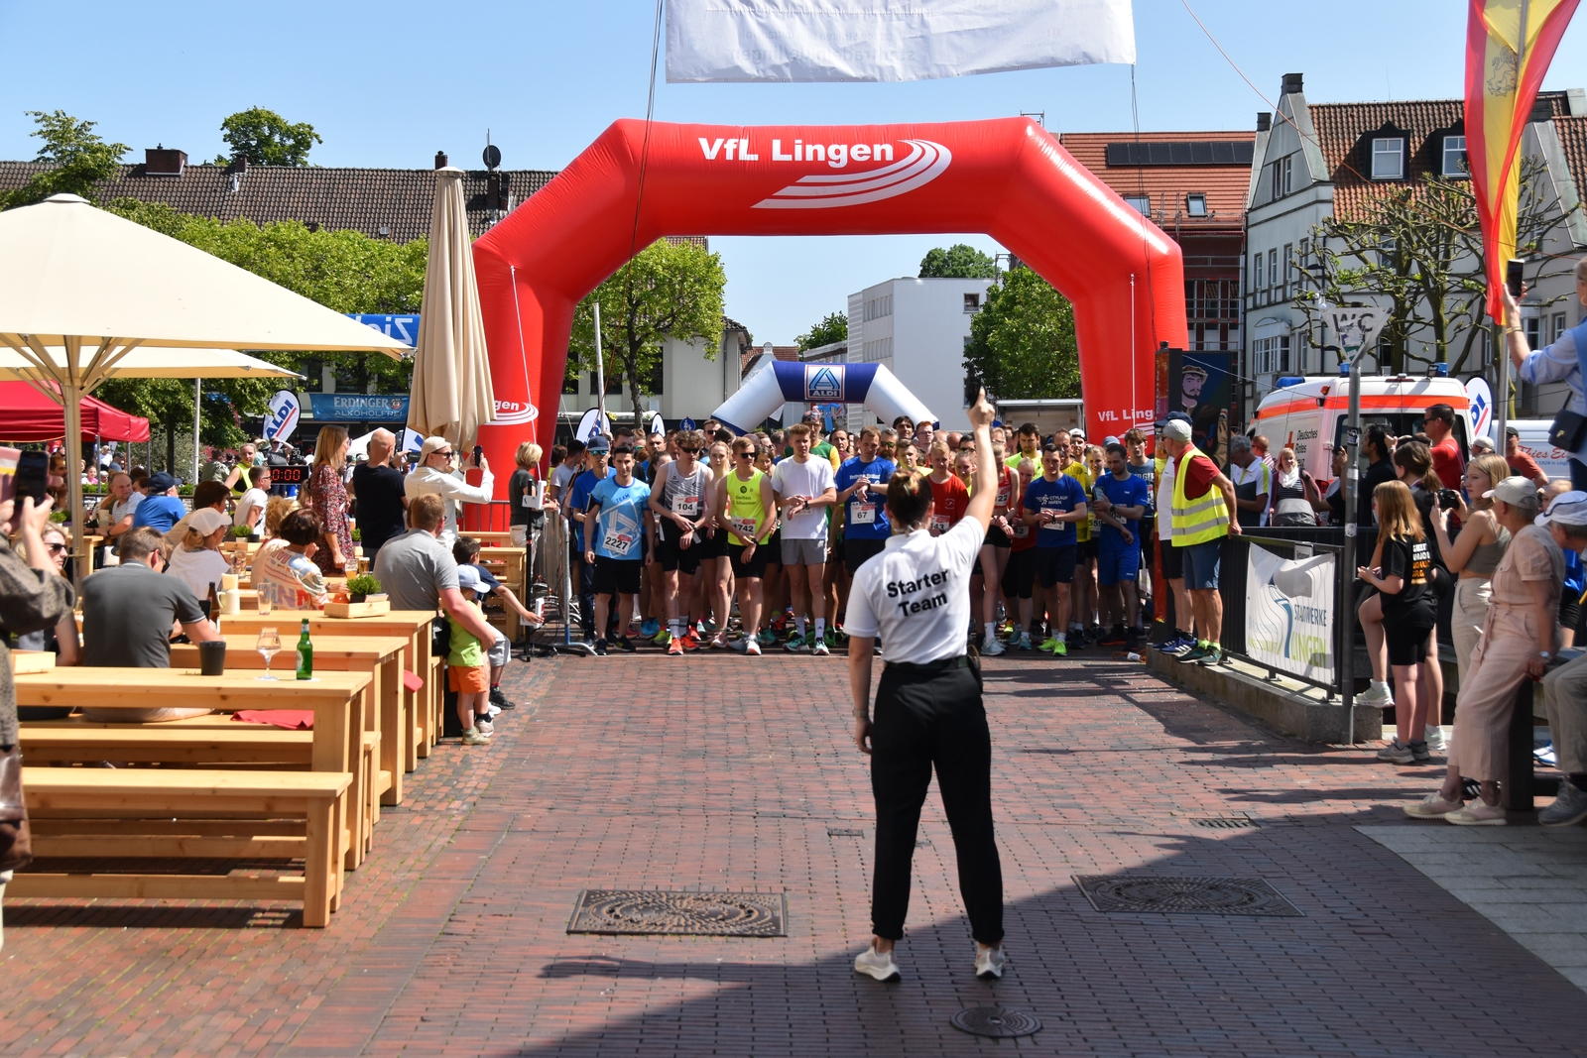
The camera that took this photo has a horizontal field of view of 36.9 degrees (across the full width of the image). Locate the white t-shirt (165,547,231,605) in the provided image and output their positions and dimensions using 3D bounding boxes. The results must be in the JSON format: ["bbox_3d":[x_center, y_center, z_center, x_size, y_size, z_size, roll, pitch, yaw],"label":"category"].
[{"bbox_3d":[-3.286,0.357,13.129,0.390,0.550,0.290,1,3,20],"label":"white t-shirt"}]

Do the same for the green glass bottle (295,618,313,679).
[{"bbox_3d":[-1.950,0.482,9.500,0.064,0.241,0.064,0,2,0],"label":"green glass bottle"}]

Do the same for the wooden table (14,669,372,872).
[{"bbox_3d":[-2.770,0.965,9.520,2.050,0.730,0.700,2,2,-1],"label":"wooden table"}]

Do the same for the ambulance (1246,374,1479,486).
[{"bbox_3d":[8.330,-1.020,35.500,2.000,2.620,5.600,0,2,-1],"label":"ambulance"}]

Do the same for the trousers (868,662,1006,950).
[{"bbox_3d":[0.460,0.862,7.646,0.430,0.930,0.290,0,3,3],"label":"trousers"}]

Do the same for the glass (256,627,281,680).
[{"bbox_3d":[-2.019,0.473,9.150,0.094,0.195,0.094,0,3,0],"label":"glass"}]

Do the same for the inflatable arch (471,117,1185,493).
[{"bbox_3d":[0.319,-1.490,22.256,6.850,4.600,1.100,0,3,0],"label":"inflatable arch"}]

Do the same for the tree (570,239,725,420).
[{"bbox_3d":[-3.624,-3.680,55.000,4.300,6.290,4.200,0,2,0],"label":"tree"}]

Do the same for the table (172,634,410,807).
[{"bbox_3d":[-2.840,0.880,10.830,2.050,0.730,0.700,1,2,0],"label":"table"}]

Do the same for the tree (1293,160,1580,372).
[{"bbox_3d":[14.017,-4.283,52.000,5.900,7.750,5.600,0,2,0],"label":"tree"}]

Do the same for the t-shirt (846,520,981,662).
[{"bbox_3d":[0.385,0.198,7.616,0.430,0.470,0.280,0,3,5],"label":"t-shirt"}]

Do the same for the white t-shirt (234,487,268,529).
[{"bbox_3d":[-4.710,-0.095,20.717,0.320,0.600,0.440,-1,3,-25],"label":"white t-shirt"}]

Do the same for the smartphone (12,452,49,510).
[{"bbox_3d":[-2.082,-0.130,6.500,0.075,0.159,0.010,7,3,4],"label":"smartphone"}]

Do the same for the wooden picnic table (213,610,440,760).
[{"bbox_3d":[-3.033,0.822,12.169,2.340,0.760,0.720,1,3,2],"label":"wooden picnic table"}]

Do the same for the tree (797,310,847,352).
[{"bbox_3d":[3.549,-13.373,209.612,7.500,11.800,7.500,0,3,0],"label":"tree"}]

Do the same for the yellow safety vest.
[{"bbox_3d":[2.926,-0.227,17.100,0.310,0.700,0.460,0,3,-16],"label":"yellow safety vest"}]

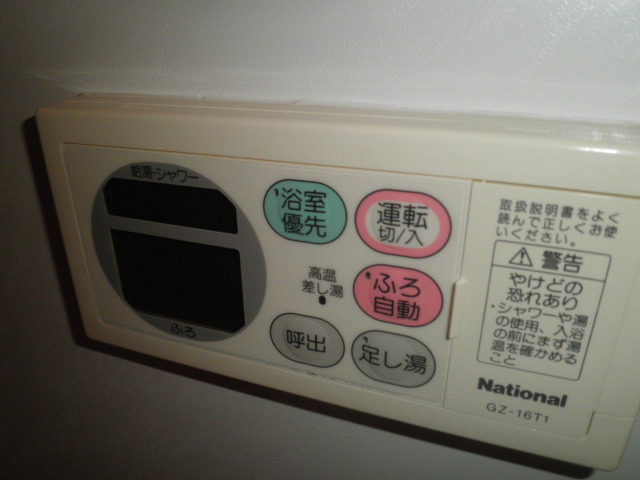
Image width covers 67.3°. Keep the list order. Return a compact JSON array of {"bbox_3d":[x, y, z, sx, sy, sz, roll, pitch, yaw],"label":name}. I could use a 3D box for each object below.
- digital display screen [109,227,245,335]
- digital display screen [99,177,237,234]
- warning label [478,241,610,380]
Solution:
[{"bbox_3d":[-0.053,0.016,0.179,0.055,0.035,0.002,8,24,19],"label":"digital display screen"},{"bbox_3d":[-0.053,-0.012,0.167,0.055,0.015,0.002,8,24,19],"label":"digital display screen"},{"bbox_3d":[0.061,0.020,0.134,0.028,0.040,0.001,8,24,19],"label":"warning label"}]

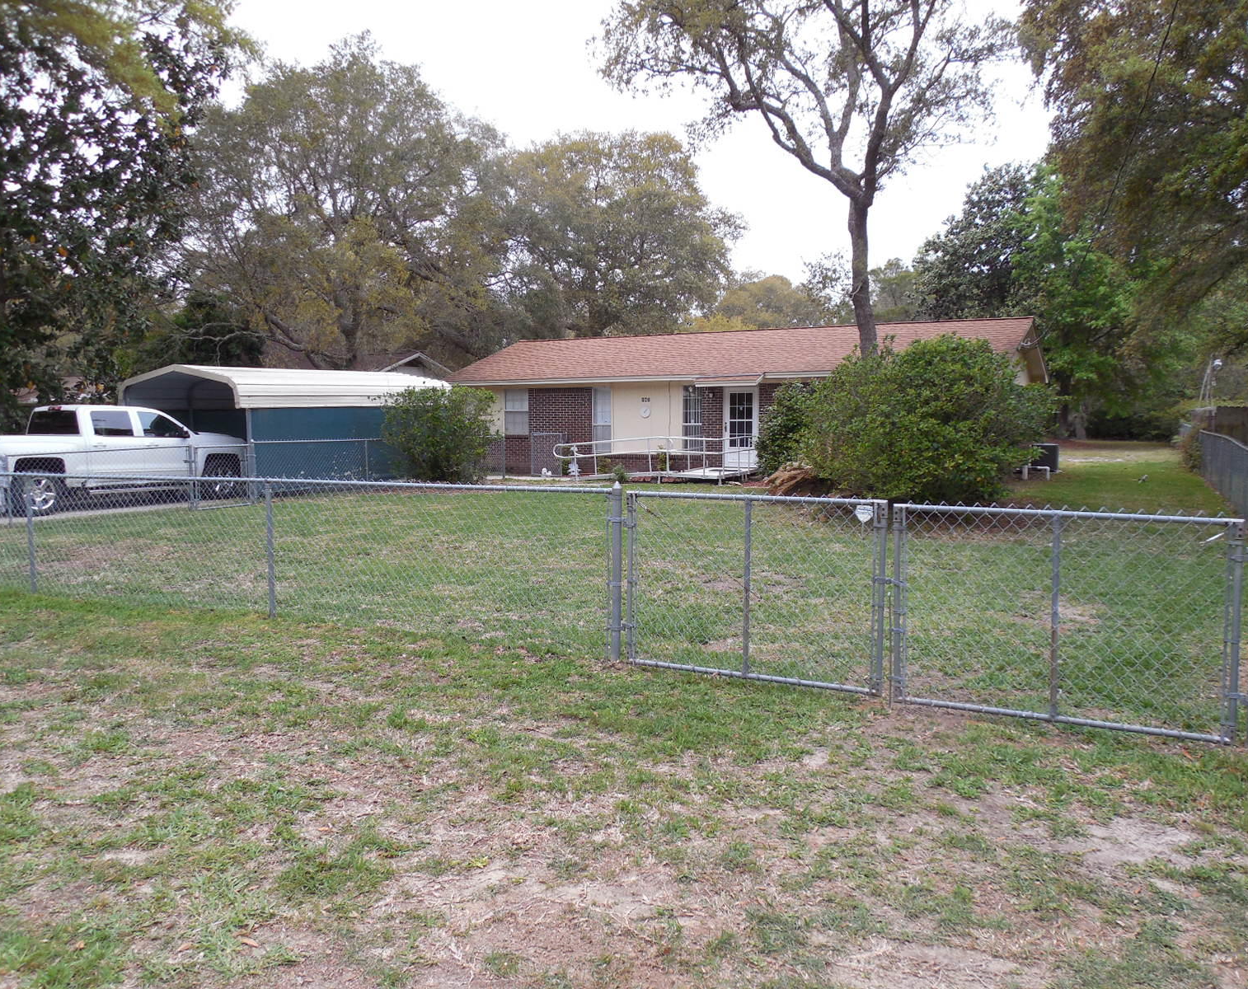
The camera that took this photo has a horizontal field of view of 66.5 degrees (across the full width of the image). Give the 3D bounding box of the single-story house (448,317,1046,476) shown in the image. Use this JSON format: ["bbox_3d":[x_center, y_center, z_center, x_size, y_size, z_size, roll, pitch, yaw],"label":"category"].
[{"bbox_3d":[3.257,-2.573,26.859,15.190,4.050,7.680,2,5,29],"label":"single-story house"}]

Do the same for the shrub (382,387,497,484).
[{"bbox_3d":[-4.524,-1.480,23.300,2.800,2.350,2.500,-1,4,-11],"label":"shrub"}]

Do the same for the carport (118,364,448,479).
[{"bbox_3d":[-7.739,-1.567,22.690,3.940,2.910,6.500,2,5,29],"label":"carport"}]

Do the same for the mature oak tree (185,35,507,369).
[{"bbox_3d":[-9.621,-8.506,33.000,11.200,14.600,10.800,-1,4,-16],"label":"mature oak tree"}]

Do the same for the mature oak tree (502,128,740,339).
[{"bbox_3d":[-0.262,-9.375,44.000,12.000,14.500,11.500,0,4,0],"label":"mature oak tree"}]

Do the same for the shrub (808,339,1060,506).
[{"bbox_3d":[5.793,-1.429,18.000,4.550,3.120,3.700,1,5,18],"label":"shrub"}]

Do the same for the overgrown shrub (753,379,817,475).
[{"bbox_3d":[3.951,-1.440,22.200,1.800,2.350,1.600,2,5,29],"label":"overgrown shrub"}]

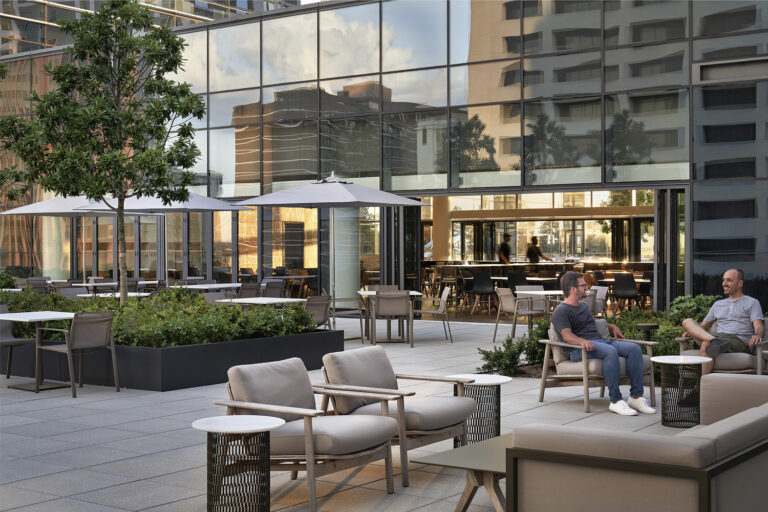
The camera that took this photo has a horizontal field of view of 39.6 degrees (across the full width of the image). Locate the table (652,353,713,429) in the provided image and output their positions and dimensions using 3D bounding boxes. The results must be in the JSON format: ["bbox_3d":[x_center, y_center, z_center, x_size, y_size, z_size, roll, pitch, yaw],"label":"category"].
[{"bbox_3d":[2.513,1.146,9.000,0.515,0.540,0.515,0,1,35],"label":"table"}]

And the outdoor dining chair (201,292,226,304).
[{"bbox_3d":[-2.320,0.969,15.600,0.610,0.855,0.580,0,0,37],"label":"outdoor dining chair"}]

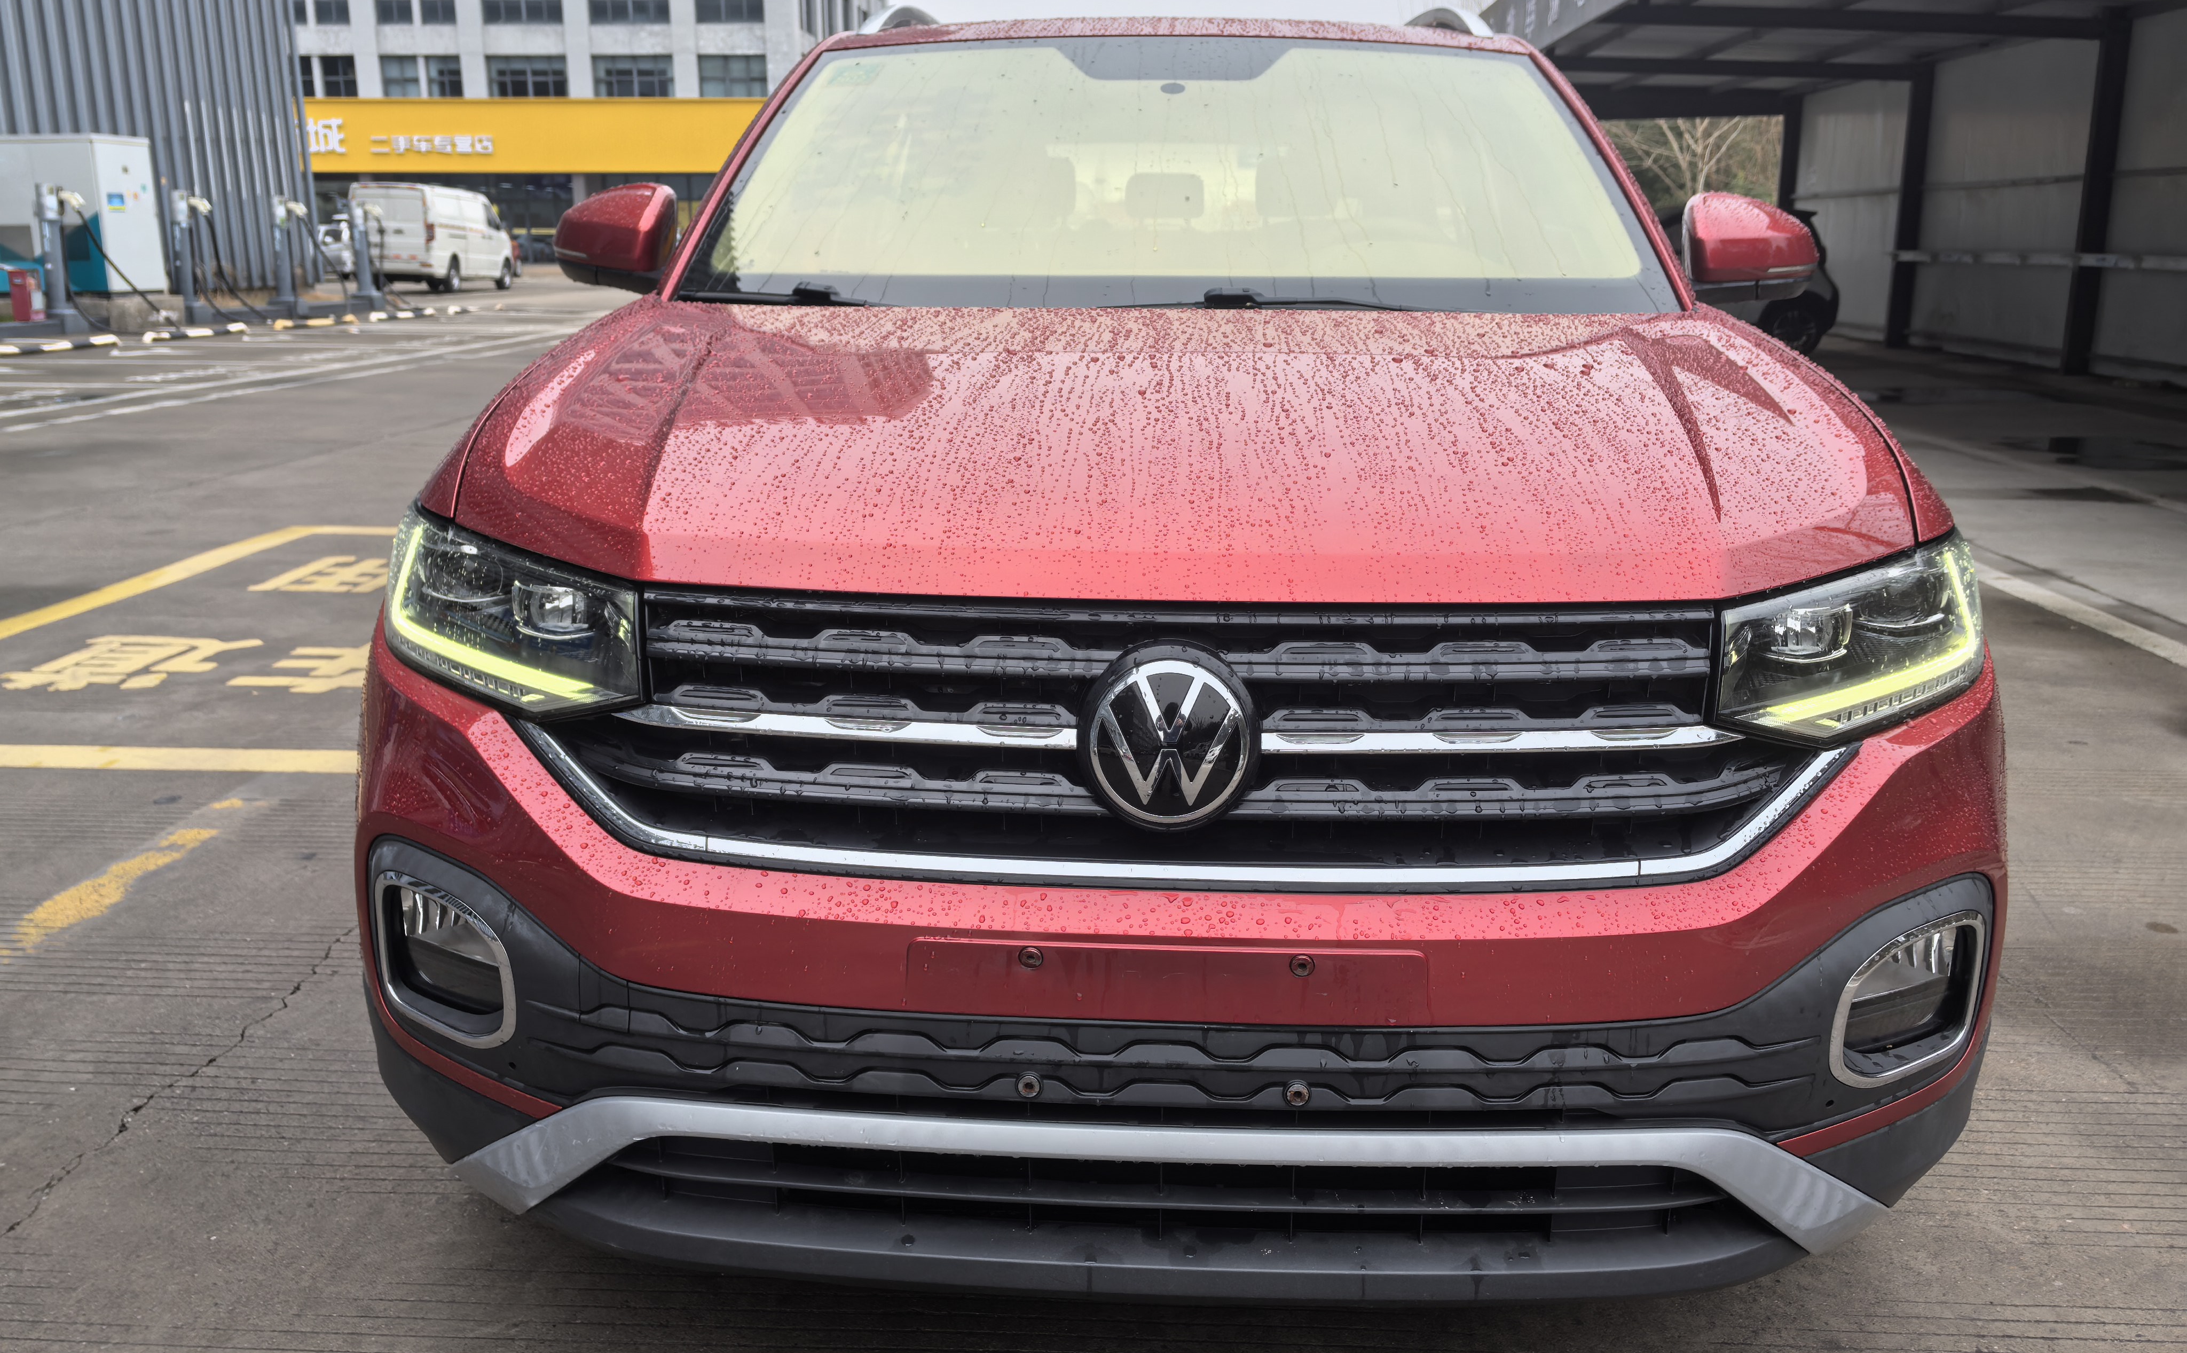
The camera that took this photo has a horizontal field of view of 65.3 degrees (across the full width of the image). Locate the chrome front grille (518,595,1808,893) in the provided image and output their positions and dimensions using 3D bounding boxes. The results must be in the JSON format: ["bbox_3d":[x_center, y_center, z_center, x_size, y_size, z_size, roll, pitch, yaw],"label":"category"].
[{"bbox_3d":[0.065,0.046,1.403,1.140,0.235,0.170,1,14,2],"label":"chrome front grille"}]

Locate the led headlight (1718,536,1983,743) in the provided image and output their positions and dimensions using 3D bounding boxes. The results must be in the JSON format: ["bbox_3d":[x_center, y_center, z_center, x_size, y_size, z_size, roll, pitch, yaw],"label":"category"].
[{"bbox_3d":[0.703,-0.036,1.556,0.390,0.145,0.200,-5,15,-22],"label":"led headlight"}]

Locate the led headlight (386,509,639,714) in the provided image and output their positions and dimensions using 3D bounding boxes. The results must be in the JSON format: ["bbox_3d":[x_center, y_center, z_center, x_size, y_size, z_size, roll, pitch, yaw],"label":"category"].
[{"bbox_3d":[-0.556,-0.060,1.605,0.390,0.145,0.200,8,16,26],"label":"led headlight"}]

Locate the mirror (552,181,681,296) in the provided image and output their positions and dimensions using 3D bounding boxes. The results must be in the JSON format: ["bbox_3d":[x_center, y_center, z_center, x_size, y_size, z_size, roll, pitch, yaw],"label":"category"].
[{"bbox_3d":[-0.736,-0.681,2.651,0.200,0.165,0.145,1,14,2],"label":"mirror"}]

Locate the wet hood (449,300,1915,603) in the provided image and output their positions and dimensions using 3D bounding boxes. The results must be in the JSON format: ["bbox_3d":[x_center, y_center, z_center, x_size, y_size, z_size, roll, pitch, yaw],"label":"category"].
[{"bbox_3d":[0.089,-0.286,1.856,1.500,0.230,1.080,1,14,2],"label":"wet hood"}]

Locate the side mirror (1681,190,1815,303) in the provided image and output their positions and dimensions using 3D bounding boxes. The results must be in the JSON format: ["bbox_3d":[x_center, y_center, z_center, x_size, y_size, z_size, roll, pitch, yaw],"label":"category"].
[{"bbox_3d":[0.991,-0.648,2.583,0.200,0.165,0.145,1,14,2],"label":"side mirror"}]

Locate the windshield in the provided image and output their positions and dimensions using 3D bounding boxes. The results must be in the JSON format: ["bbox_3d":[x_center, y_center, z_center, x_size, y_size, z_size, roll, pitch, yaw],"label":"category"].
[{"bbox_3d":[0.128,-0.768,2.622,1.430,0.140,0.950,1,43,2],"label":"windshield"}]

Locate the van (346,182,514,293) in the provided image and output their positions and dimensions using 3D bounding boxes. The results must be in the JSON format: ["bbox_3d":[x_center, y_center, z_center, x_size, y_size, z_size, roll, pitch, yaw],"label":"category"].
[{"bbox_3d":[-13.577,-9.016,35.300,1.700,2.020,4.600,1,14,3],"label":"van"}]

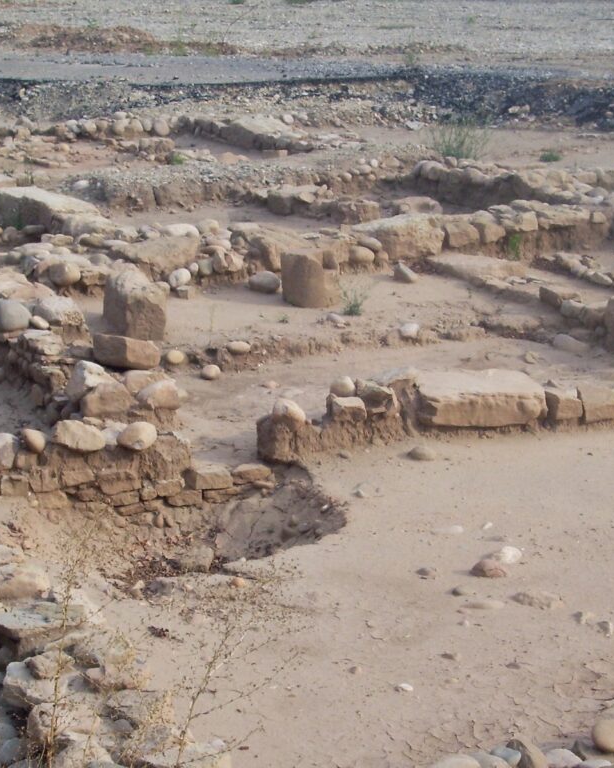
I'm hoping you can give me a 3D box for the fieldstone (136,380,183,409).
[{"bbox_3d":[-1.014,0.071,12.600,0.310,0.170,0.240,-3,17,-10],"label":"fieldstone"}]

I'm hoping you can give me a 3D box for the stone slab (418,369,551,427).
[{"bbox_3d":[1.213,0.097,12.850,0.820,0.220,0.580,-2,17,-6],"label":"stone slab"}]

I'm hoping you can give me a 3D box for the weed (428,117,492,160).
[{"bbox_3d":[1.848,-2.988,22.152,0.720,0.460,0.620,0,15,0],"label":"weed"}]

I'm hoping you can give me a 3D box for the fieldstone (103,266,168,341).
[{"bbox_3d":[-1.353,-0.647,14.450,0.380,0.460,0.500,-6,17,-19],"label":"fieldstone"}]

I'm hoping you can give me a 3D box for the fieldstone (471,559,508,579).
[{"bbox_3d":[0.944,0.954,9.487,0.185,0.085,0.150,0,17,0],"label":"fieldstone"}]

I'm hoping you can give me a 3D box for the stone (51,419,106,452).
[{"bbox_3d":[-1.289,0.296,10.344,0.305,0.170,0.220,5,18,14],"label":"stone"}]

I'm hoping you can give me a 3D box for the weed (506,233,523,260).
[{"bbox_3d":[1.923,-1.275,17.000,0.160,0.240,0.130,0,16,0],"label":"weed"}]

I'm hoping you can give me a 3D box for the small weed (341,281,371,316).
[{"bbox_3d":[0.375,-0.648,13.901,0.225,0.270,0.220,0,17,0],"label":"small weed"}]

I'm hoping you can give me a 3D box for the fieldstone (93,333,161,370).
[{"bbox_3d":[-1.265,-0.262,12.905,0.410,0.200,0.280,3,15,12],"label":"fieldstone"}]

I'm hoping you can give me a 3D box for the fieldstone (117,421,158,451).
[{"bbox_3d":[-0.980,0.281,10.578,0.225,0.160,0.195,0,15,0],"label":"fieldstone"}]

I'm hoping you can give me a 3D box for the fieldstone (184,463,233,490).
[{"bbox_3d":[-0.640,0.599,11.900,0.300,0.130,0.190,-3,17,-10],"label":"fieldstone"}]

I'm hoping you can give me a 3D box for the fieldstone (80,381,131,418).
[{"bbox_3d":[-1.230,0.062,11.221,0.300,0.210,0.250,0,15,0],"label":"fieldstone"}]

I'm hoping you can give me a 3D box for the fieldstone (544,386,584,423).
[{"bbox_3d":[1.653,0.132,11.820,0.165,0.140,0.230,-2,17,-8],"label":"fieldstone"}]

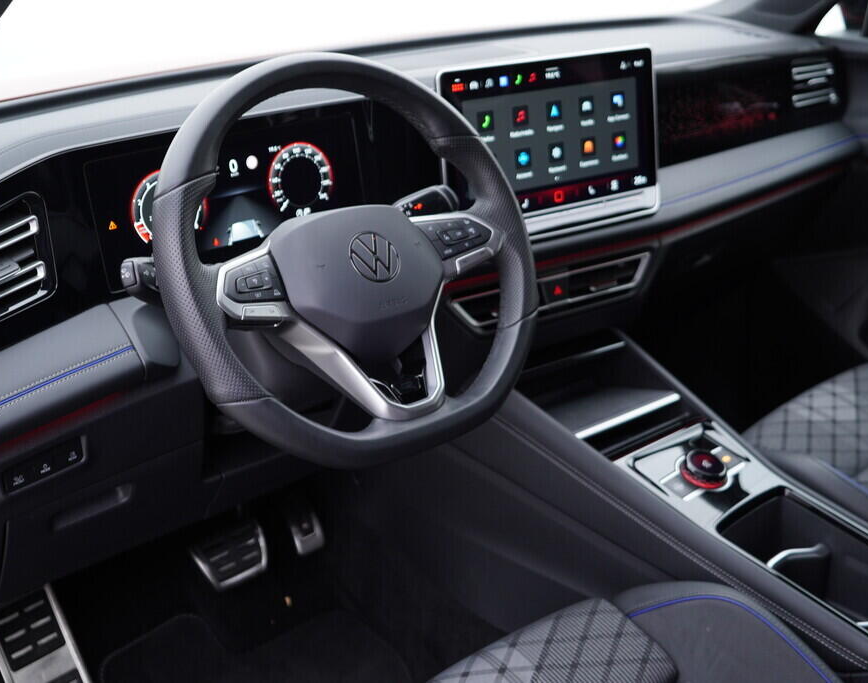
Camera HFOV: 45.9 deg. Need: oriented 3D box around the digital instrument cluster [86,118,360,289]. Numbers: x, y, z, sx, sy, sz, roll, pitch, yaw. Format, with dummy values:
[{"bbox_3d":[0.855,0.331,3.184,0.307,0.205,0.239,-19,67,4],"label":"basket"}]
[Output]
[{"bbox_3d":[-0.195,-0.142,1.005,0.295,0.120,0.032,-21,21,-38],"label":"digital instrument cluster"}]

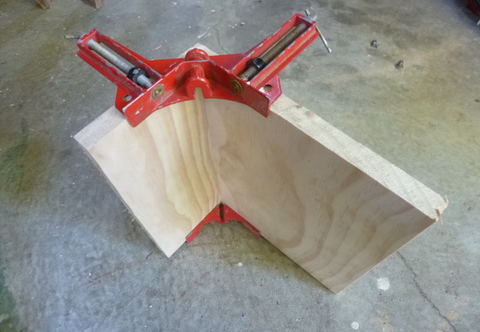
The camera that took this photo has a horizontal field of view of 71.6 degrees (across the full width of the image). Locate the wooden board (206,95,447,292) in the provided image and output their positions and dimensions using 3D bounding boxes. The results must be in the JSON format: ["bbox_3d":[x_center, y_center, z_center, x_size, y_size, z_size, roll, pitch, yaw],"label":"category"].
[{"bbox_3d":[0.049,0.035,0.390,0.238,0.297,0.019,37,68,20],"label":"wooden board"}]

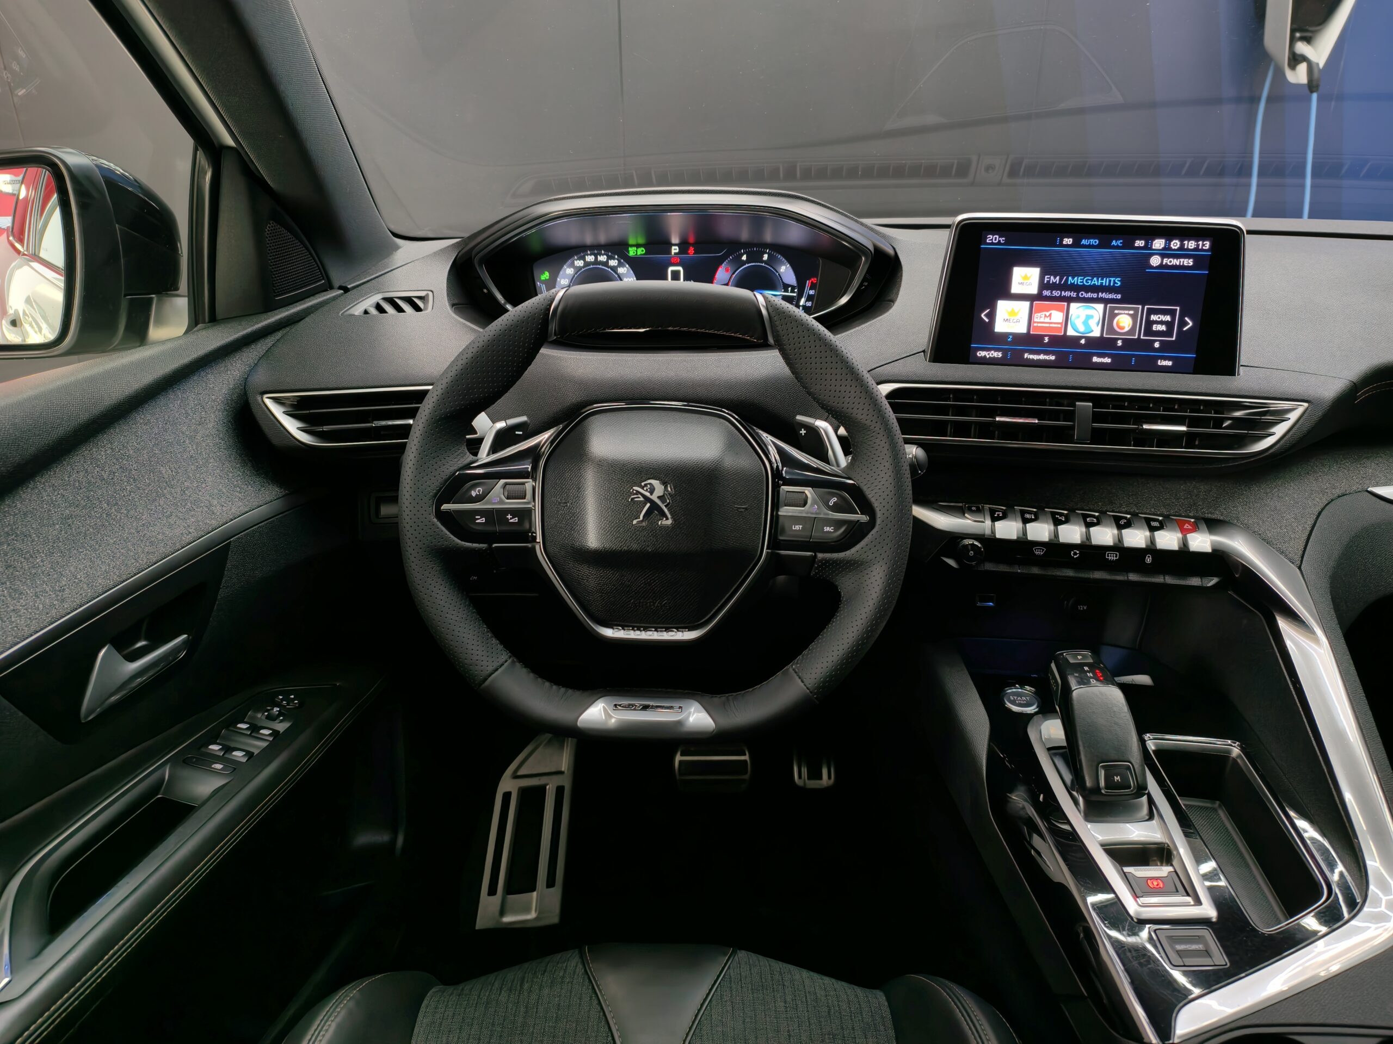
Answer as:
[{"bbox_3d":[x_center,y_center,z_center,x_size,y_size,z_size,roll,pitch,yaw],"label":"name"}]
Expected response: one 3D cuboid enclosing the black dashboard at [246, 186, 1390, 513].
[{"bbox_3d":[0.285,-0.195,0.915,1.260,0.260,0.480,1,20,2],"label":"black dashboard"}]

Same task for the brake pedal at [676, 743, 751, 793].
[{"bbox_3d":[0.021,0.312,1.175,0.095,0.060,0.030,1,-10,2],"label":"brake pedal"}]

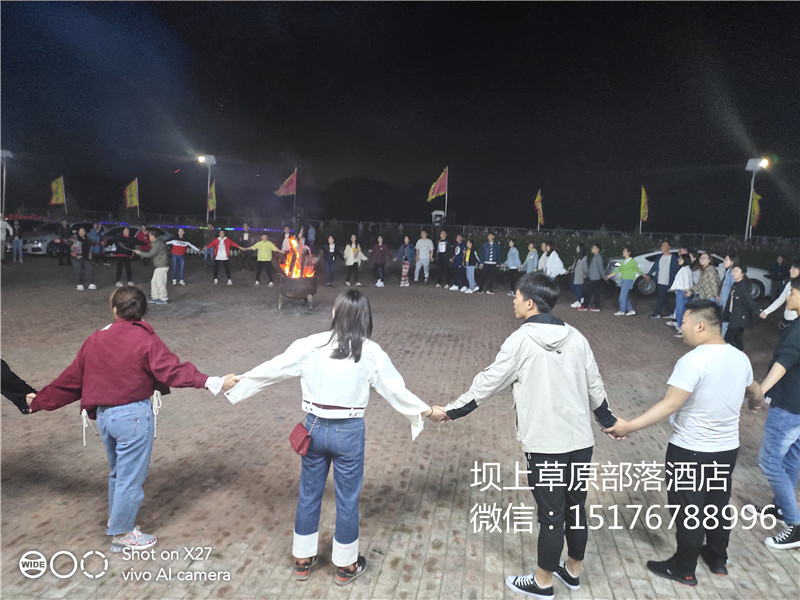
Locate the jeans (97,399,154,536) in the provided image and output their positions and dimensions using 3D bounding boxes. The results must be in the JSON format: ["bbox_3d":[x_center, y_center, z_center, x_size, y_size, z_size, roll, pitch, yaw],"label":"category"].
[{"bbox_3d":[-1.657,0.990,3.208,0.340,0.850,0.320,5,9,20],"label":"jeans"}]

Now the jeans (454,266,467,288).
[{"bbox_3d":[1.899,-0.810,16.667,0.380,0.840,0.360,9,11,41],"label":"jeans"}]

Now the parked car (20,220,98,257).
[{"bbox_3d":[-16.665,-3.030,26.210,1.820,1.520,4.600,3,8,7],"label":"parked car"}]

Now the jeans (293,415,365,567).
[{"bbox_3d":[-0.412,1.076,3.108,0.400,0.920,0.290,3,8,12],"label":"jeans"}]

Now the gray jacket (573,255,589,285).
[{"bbox_3d":[4.602,-0.778,13.551,0.340,0.750,0.440,0,9,-12],"label":"gray jacket"}]

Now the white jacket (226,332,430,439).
[{"bbox_3d":[-0.397,0.469,2.950,1.080,0.550,0.360,2,8,8],"label":"white jacket"}]

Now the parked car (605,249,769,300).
[{"bbox_3d":[8.974,-0.850,16.567,4.850,1.460,1.850,2,8,6],"label":"parked car"}]

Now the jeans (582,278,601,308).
[{"bbox_3d":[4.737,-0.217,13.147,0.400,0.840,0.340,0,8,-9],"label":"jeans"}]

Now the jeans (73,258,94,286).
[{"bbox_3d":[-8.575,-0.786,14.400,0.520,0.820,0.320,-2,9,-23],"label":"jeans"}]

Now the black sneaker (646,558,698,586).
[{"bbox_3d":[1.608,1.584,3.173,0.275,0.115,0.100,7,10,32],"label":"black sneaker"}]

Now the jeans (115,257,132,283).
[{"bbox_3d":[-7.798,-0.844,15.017,0.480,0.820,0.280,-2,9,-28],"label":"jeans"}]

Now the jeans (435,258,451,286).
[{"bbox_3d":[1.342,-0.883,16.782,0.460,0.920,0.300,4,9,14],"label":"jeans"}]

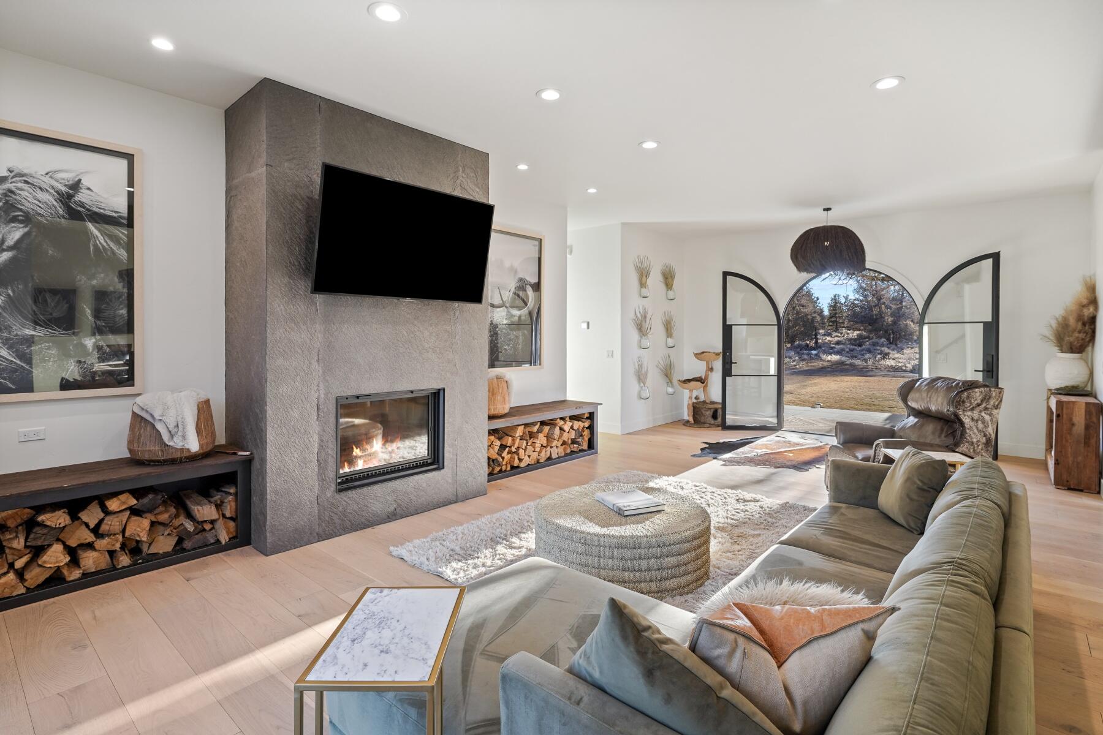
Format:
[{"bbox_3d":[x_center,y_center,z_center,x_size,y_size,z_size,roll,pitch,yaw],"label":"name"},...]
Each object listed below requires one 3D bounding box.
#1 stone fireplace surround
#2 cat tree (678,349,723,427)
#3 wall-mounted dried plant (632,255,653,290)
[{"bbox_3d":[-1.466,-0.373,4.228,0.700,3.050,1.830,1,2,42],"label":"stone fireplace surround"},{"bbox_3d":[2.420,0.334,8.370,0.720,1.170,0.550,1,2,33],"label":"cat tree"},{"bbox_3d":[1.346,-1.404,7.710,0.180,0.540,0.290,1,2,42],"label":"wall-mounted dried plant"}]

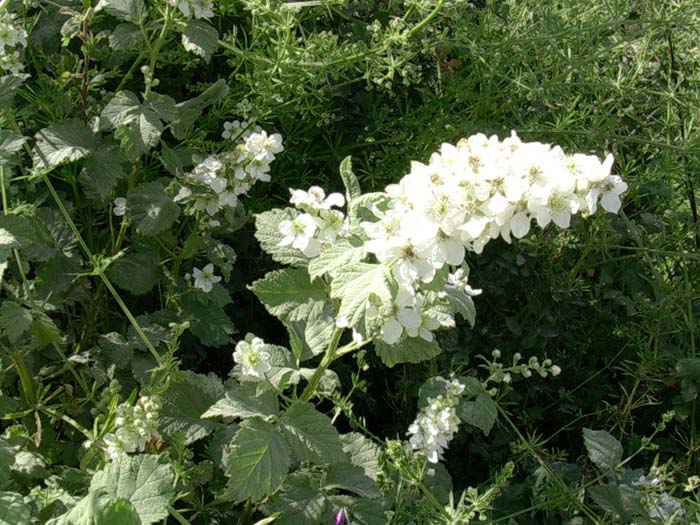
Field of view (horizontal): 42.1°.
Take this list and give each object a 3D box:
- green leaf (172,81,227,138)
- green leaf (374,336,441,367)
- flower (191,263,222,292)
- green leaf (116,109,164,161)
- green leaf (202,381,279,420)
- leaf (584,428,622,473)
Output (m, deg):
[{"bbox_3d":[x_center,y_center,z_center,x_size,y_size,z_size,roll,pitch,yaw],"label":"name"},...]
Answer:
[{"bbox_3d":[-0.177,-0.182,1.080,0.067,0.054,0.045,0,28,0],"label":"green leaf"},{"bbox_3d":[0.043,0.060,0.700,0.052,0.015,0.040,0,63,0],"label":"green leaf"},{"bbox_3d":[-0.149,0.016,0.950,0.031,0.031,0.015,0,11,0],"label":"flower"},{"bbox_3d":[-0.229,-0.138,0.990,0.046,0.018,0.056,12,61,7],"label":"green leaf"},{"bbox_3d":[-0.099,0.124,0.820,0.069,0.017,0.045,0,28,0],"label":"green leaf"},{"bbox_3d":[0.263,0.196,0.950,0.036,0.011,0.049,-34,62,-1],"label":"leaf"}]

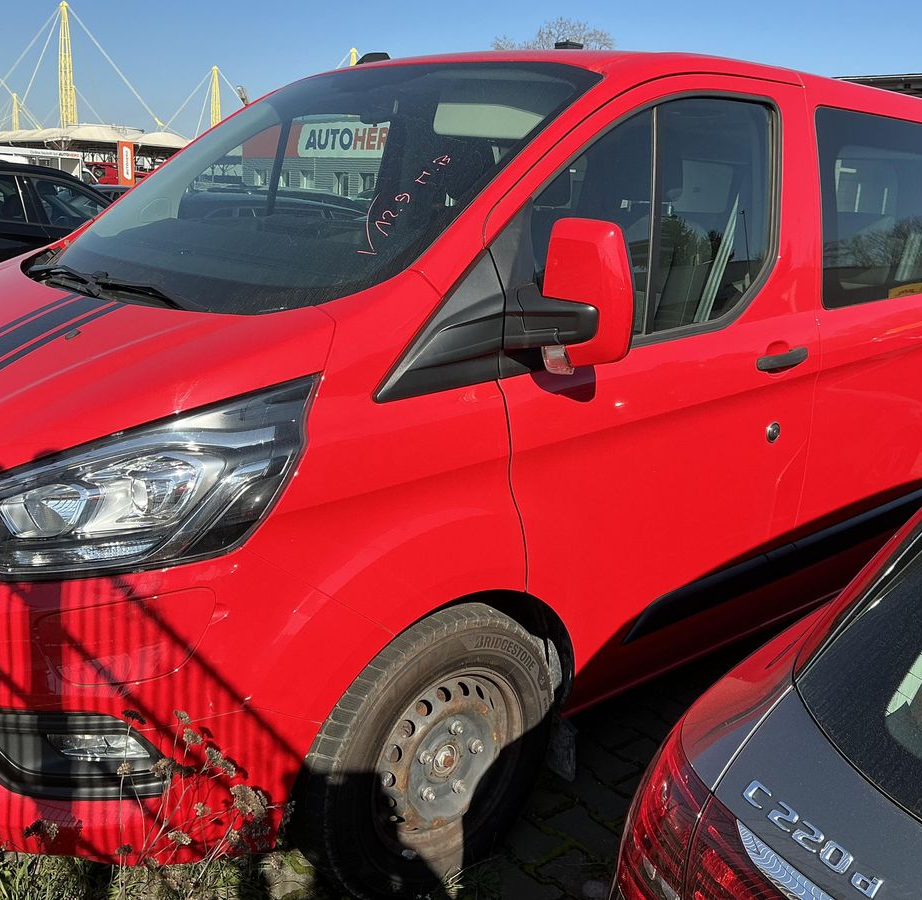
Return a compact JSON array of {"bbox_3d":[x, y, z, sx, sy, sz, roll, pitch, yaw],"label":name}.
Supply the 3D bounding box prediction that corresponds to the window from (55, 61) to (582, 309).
[{"bbox_3d":[-0.471,-0.733,2.602,1.520,0.130,1.126,18,58,45],"label":"window"}]

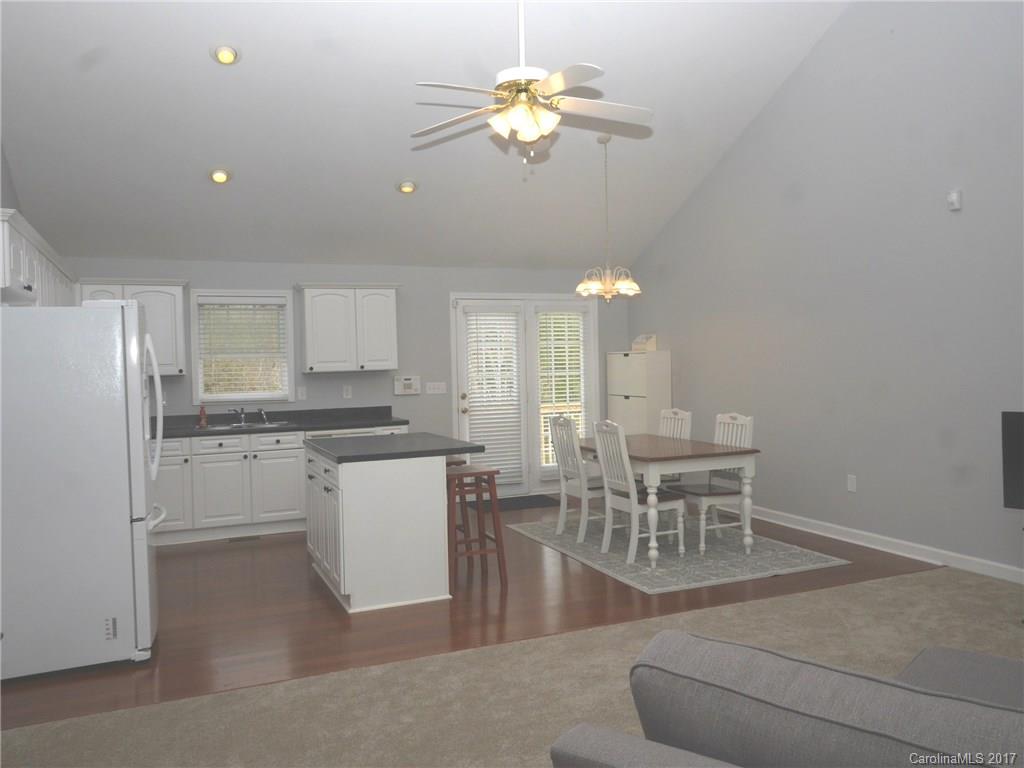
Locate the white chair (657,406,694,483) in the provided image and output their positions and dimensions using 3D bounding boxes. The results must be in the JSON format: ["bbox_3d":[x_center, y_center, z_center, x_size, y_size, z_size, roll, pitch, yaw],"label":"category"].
[{"bbox_3d":[1.163,0.715,6.918,0.550,0.990,0.450,-2,2,-23],"label":"white chair"}]

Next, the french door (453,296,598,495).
[{"bbox_3d":[0.182,0.135,8.703,1.630,2.080,0.120,-2,2,-23],"label":"french door"}]

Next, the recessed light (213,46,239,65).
[{"bbox_3d":[-1.876,-2.159,5.444,0.165,0.040,0.165,-2,-25,-23],"label":"recessed light"}]

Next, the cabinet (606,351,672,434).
[{"bbox_3d":[1.348,0.409,8.720,0.292,1.485,0.790,-2,2,-23],"label":"cabinet"}]

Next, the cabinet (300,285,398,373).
[{"bbox_3d":[-1.523,-0.520,7.688,0.883,0.792,0.335,-2,2,-23],"label":"cabinet"}]

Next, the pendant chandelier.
[{"bbox_3d":[0.803,-1.393,7.012,0.560,1.400,0.560,-1,2,0],"label":"pendant chandelier"}]

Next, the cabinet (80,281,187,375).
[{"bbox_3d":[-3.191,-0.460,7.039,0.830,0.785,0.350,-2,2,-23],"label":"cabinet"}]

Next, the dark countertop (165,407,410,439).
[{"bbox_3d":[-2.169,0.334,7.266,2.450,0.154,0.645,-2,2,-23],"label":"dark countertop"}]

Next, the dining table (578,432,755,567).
[{"bbox_3d":[1.065,0.855,6.411,0.930,0.755,1.490,-2,2,-23],"label":"dining table"}]

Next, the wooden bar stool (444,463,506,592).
[{"bbox_3d":[-0.309,0.929,5.493,0.400,0.745,0.430,-2,2,-23],"label":"wooden bar stool"}]

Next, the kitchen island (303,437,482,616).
[{"bbox_3d":[-0.808,0.854,5.514,0.915,0.924,1.170,-2,2,-23],"label":"kitchen island"}]

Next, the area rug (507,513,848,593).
[{"bbox_3d":[1.149,1.229,6.470,1.628,0.012,2.352,-2,2,-23],"label":"area rug"}]

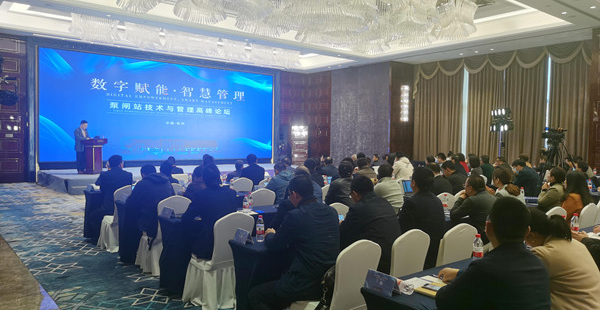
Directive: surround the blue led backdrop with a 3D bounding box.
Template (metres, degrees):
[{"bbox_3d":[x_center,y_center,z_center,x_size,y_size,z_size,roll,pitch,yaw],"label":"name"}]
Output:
[{"bbox_3d":[-5.213,-1.790,19.505,10.000,3.980,0.120,-1,2,-39],"label":"blue led backdrop"}]

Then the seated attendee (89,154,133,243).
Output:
[{"bbox_3d":[-2.726,0.662,6.865,0.530,1.340,0.820,-1,3,-38],"label":"seated attendee"}]

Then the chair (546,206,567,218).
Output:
[{"bbox_3d":[2.752,1.025,5.522,0.470,0.910,0.560,-1,3,-39],"label":"chair"}]

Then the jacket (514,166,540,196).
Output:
[{"bbox_3d":[4.166,0.558,8.686,0.540,0.680,0.500,-1,3,-38],"label":"jacket"}]

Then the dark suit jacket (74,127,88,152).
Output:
[{"bbox_3d":[-7.059,-0.498,15.254,0.420,0.830,0.520,2,2,22],"label":"dark suit jacket"}]

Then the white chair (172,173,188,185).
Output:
[{"bbox_3d":[-2.390,0.797,8.895,0.470,0.910,0.560,-1,3,-39],"label":"white chair"}]

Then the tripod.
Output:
[{"bbox_3d":[4.892,0.567,8.981,0.900,1.680,0.900,-1,2,-39],"label":"tripod"}]

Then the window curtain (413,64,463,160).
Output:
[{"bbox_3d":[5.687,-1.365,19.476,0.200,4.700,2.420,-1,2,-39],"label":"window curtain"}]

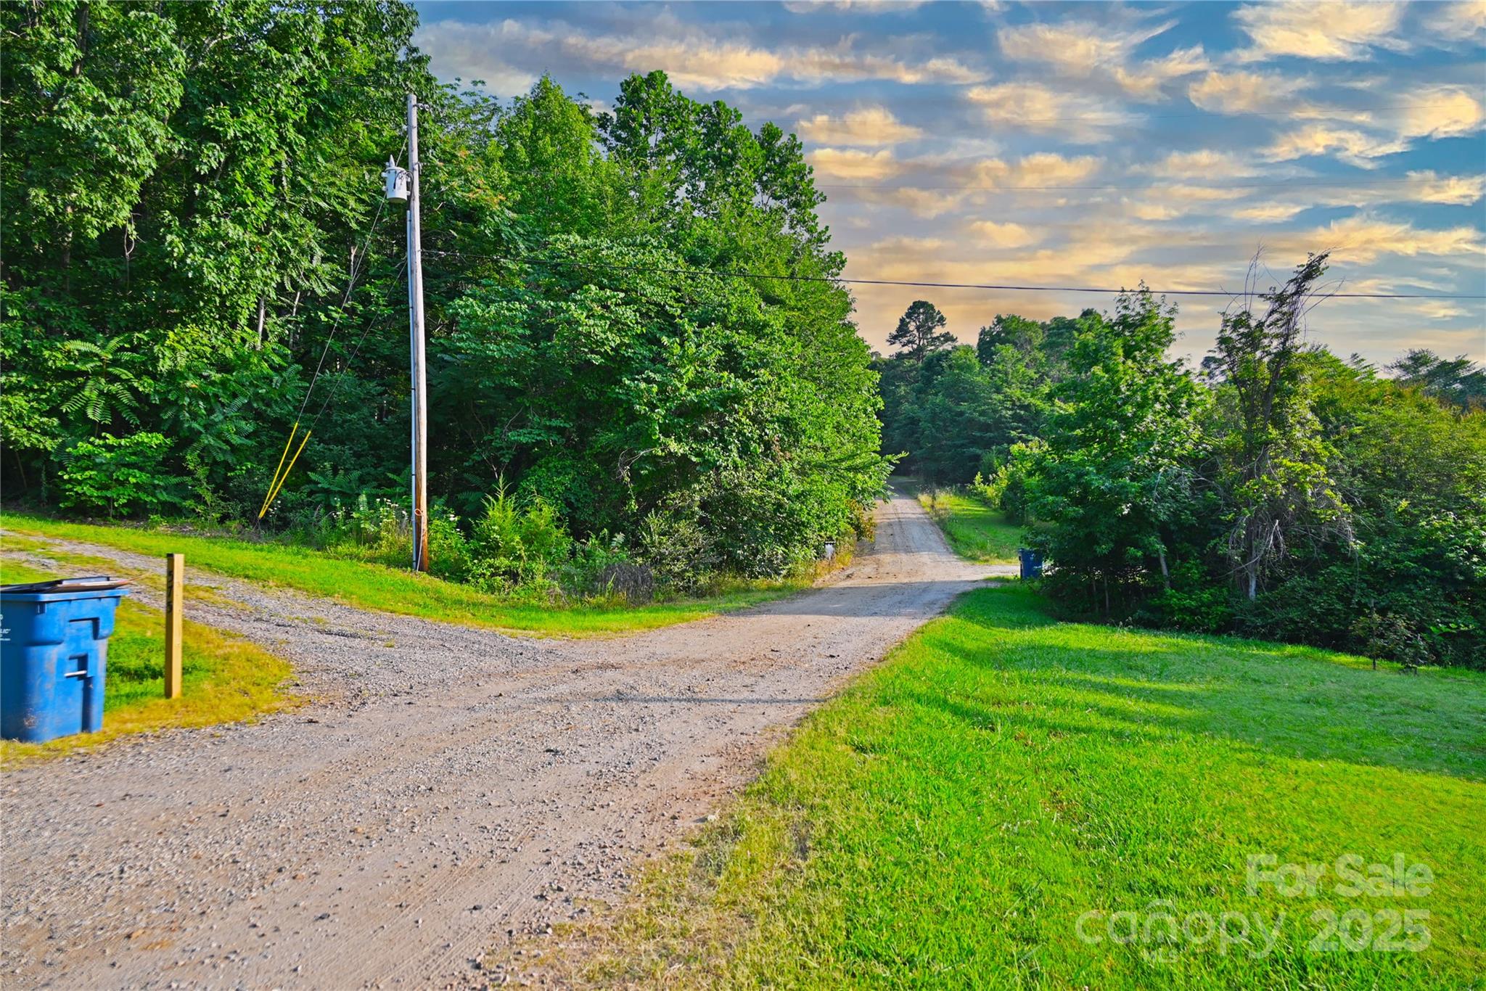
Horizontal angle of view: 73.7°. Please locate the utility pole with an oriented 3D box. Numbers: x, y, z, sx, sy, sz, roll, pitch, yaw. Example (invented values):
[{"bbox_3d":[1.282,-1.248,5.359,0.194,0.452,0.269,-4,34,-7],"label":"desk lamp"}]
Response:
[{"bbox_3d":[-6.952,-3.501,21.200,0.280,10.250,0.280,-1,-1,0],"label":"utility pole"}]

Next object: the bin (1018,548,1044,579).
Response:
[{"bbox_3d":[9.882,2.357,34.000,0.820,1.100,0.700,0,-1,6],"label":"bin"}]

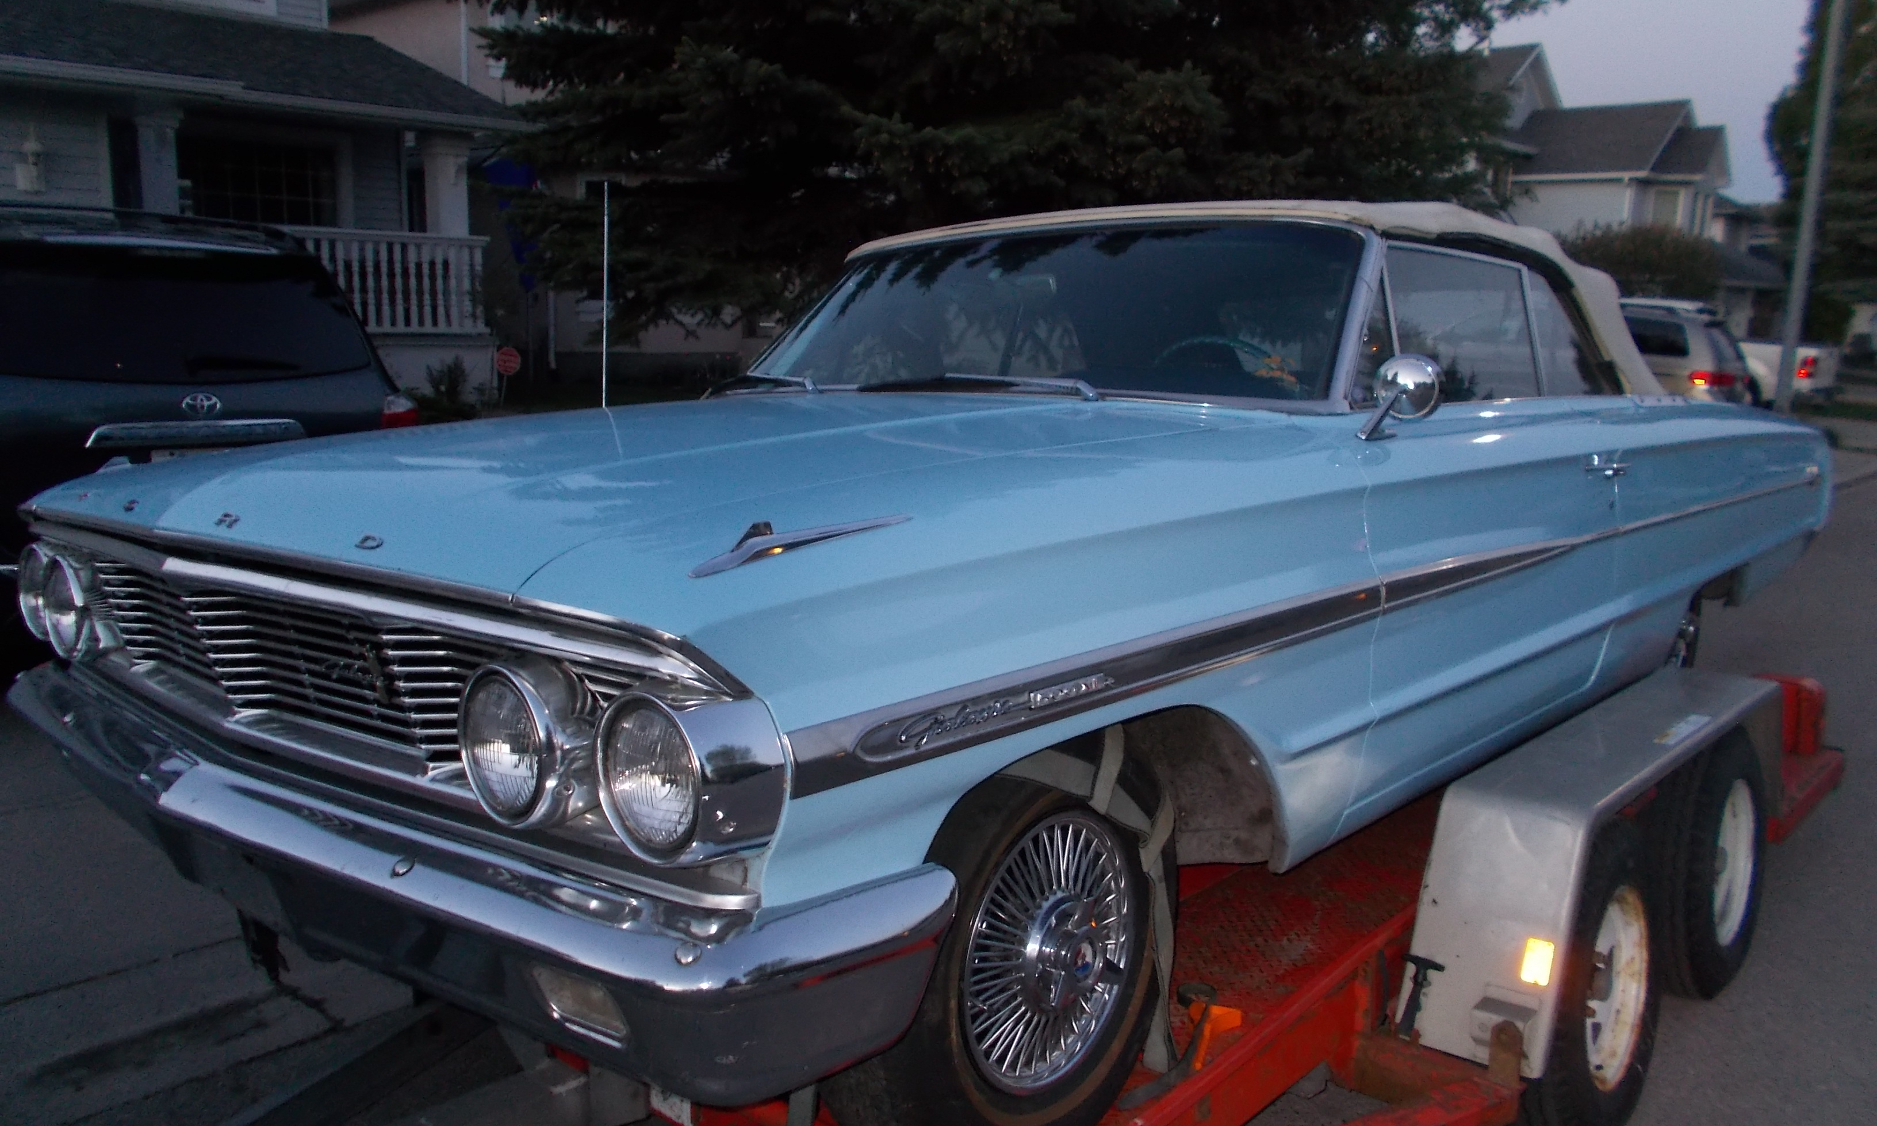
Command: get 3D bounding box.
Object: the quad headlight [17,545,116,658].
[{"bbox_3d":[-1.454,0.056,2.352,0.395,0.180,0.145,7,10,41],"label":"quad headlight"}]

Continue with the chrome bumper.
[{"bbox_3d":[-0.853,0.326,1.929,1.980,0.235,0.410,7,10,41],"label":"chrome bumper"}]

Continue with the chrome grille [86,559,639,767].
[{"bbox_3d":[-0.888,0.127,1.861,1.440,0.205,0.150,7,10,41],"label":"chrome grille"}]

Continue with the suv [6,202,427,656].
[{"bbox_3d":[-4.358,-0.774,7.432,1.910,1.750,4.785,-5,9,-38],"label":"suv"}]

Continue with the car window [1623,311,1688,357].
[{"bbox_3d":[6.524,-2.103,13.000,0.120,0.420,0.750,-7,10,-44],"label":"car window"}]

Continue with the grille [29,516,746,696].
[{"bbox_3d":[-0.919,0.005,1.809,1.860,0.100,0.155,7,10,41],"label":"grille"}]

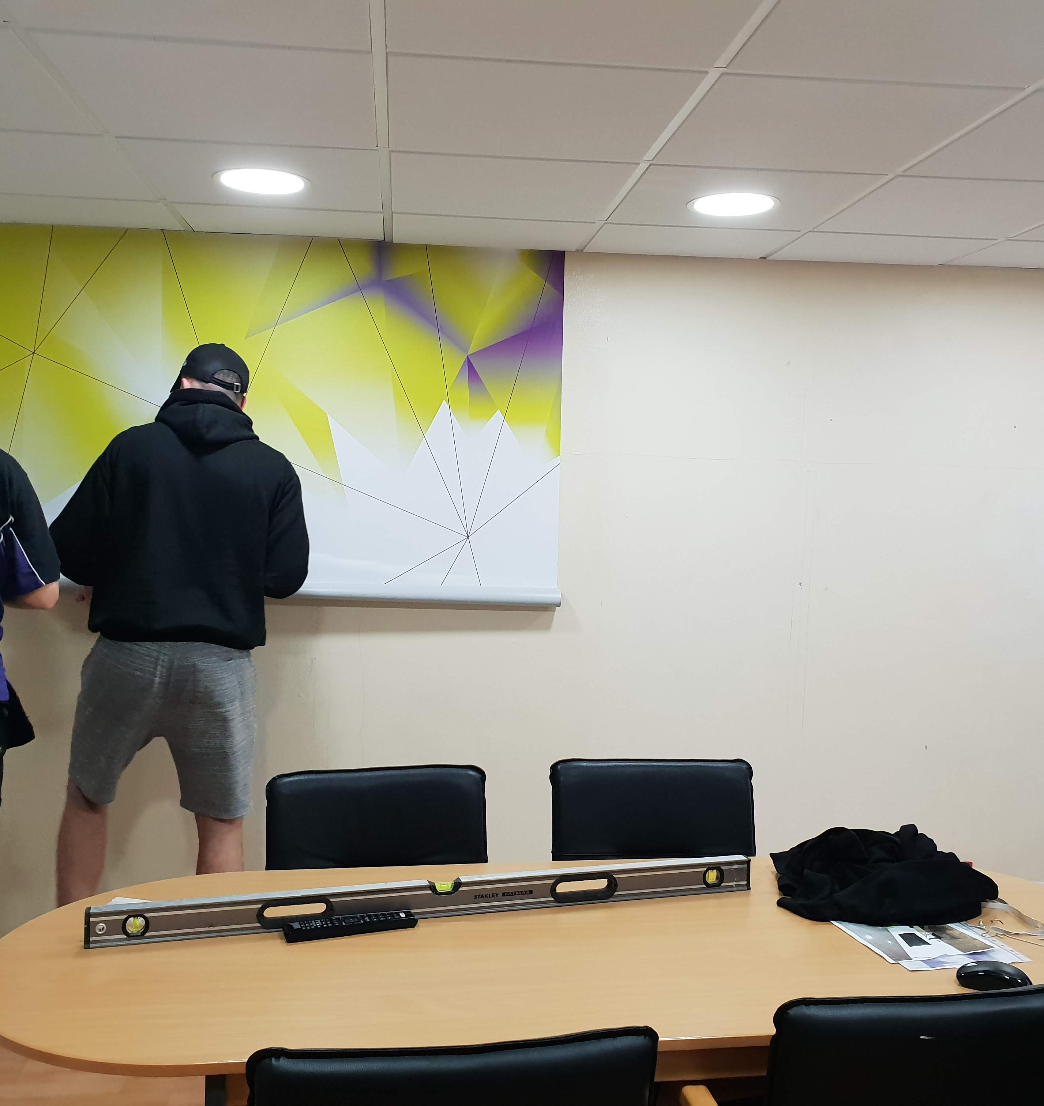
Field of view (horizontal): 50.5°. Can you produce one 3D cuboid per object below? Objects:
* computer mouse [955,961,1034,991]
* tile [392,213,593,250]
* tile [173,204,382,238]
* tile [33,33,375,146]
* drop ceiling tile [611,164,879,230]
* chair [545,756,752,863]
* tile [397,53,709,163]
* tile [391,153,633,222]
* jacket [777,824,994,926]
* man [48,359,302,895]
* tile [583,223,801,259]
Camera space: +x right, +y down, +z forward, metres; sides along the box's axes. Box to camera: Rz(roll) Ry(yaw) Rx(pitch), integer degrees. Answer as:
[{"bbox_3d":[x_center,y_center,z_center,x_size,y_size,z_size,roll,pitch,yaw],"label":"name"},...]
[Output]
[{"bbox_3d":[0.754,0.668,1.759,0.110,0.036,0.064,2,4,22],"label":"computer mouse"},{"bbox_3d":[-0.094,-0.961,3.300,0.597,0.020,0.385,1,4,-6],"label":"tile"},{"bbox_3d":[-0.691,-0.970,3.228,0.595,0.018,0.373,1,4,-6],"label":"tile"},{"bbox_3d":[-0.577,-0.902,2.181,0.595,0.020,0.595,1,4,-6],"label":"tile"},{"bbox_3d":[0.554,-0.923,2.879,0.595,0.018,0.590,1,4,-6],"label":"drop ceiling tile"},{"bbox_3d":[0.311,0.935,2.285,0.550,0.910,0.580,1,3,-6],"label":"chair"},{"bbox_3d":[0.020,-0.894,2.243,0.595,0.020,0.595,1,4,-6],"label":"tile"},{"bbox_3d":[-0.042,-0.930,2.814,0.595,0.018,0.590,1,4,-6],"label":"tile"},{"bbox_3d":[0.693,0.605,2.174,0.430,0.135,0.310,1,4,-6],"label":"jacket"},{"bbox_3d":[-0.922,0.390,2.989,0.670,1.870,0.500,0,4,-14],"label":"man"},{"bbox_3d":[0.506,-0.953,3.363,0.597,0.020,0.385,1,4,-6],"label":"tile"}]

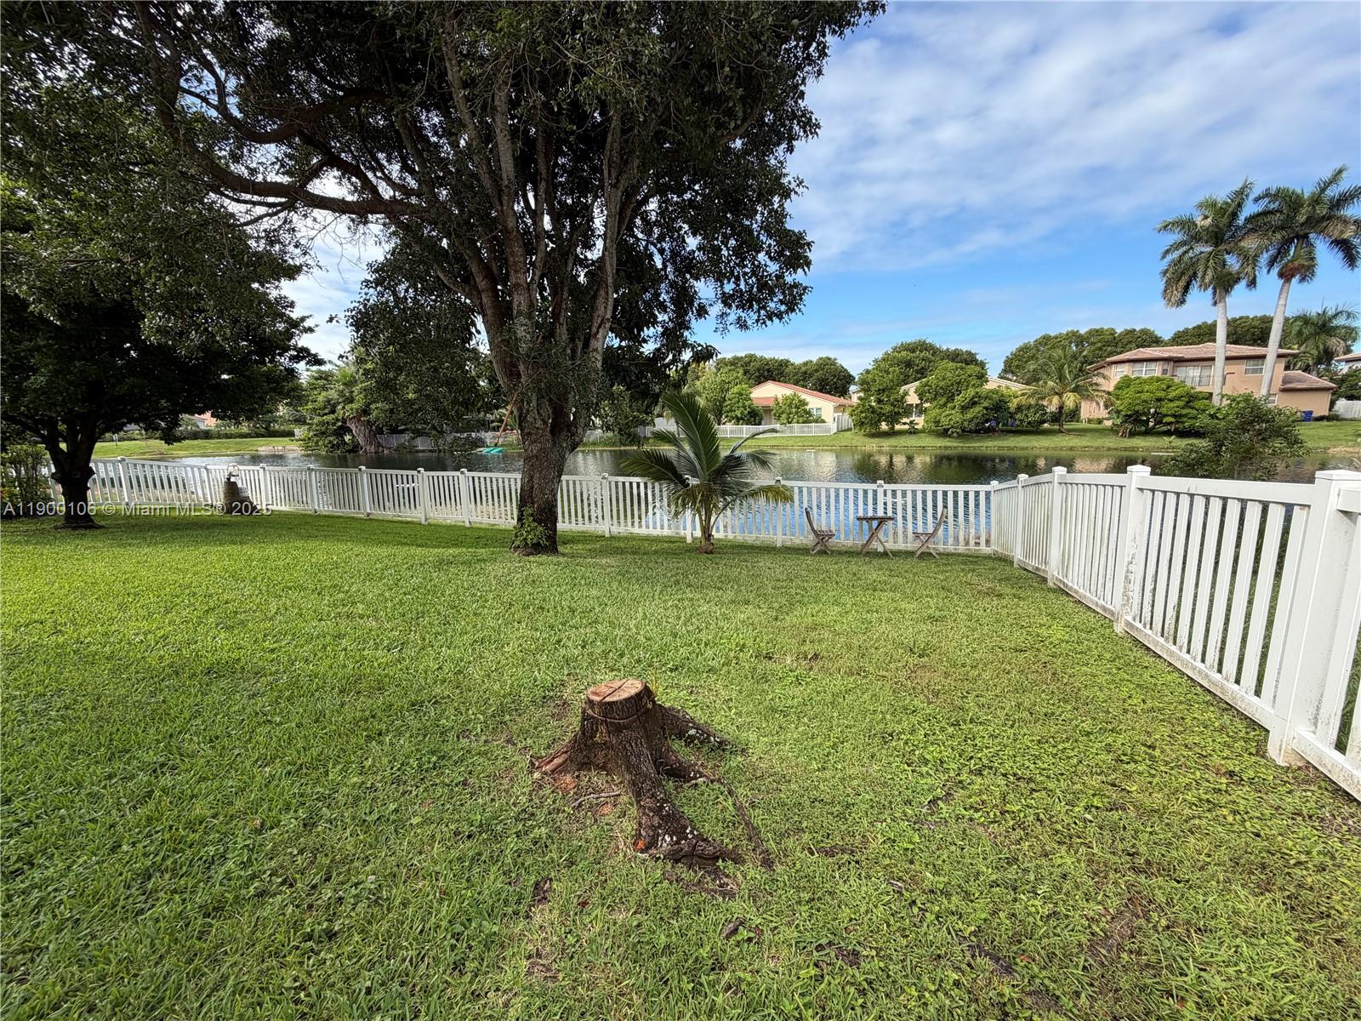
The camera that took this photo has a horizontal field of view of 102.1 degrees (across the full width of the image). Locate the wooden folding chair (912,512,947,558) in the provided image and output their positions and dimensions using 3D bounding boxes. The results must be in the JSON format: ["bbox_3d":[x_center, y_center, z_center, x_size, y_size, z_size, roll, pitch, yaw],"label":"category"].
[{"bbox_3d":[4.318,0.379,9.535,0.550,0.810,0.430,2,10,19],"label":"wooden folding chair"}]

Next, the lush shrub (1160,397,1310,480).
[{"bbox_3d":[9.196,-0.737,9.200,1.550,2.300,1.500,8,13,44],"label":"lush shrub"}]

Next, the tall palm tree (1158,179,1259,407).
[{"bbox_3d":[40.010,-14.746,41.720,5.700,16.000,5.700,7,13,44],"label":"tall palm tree"}]

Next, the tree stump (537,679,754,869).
[{"bbox_3d":[-0.185,0.992,2.254,0.950,0.390,0.840,-1,9,0],"label":"tree stump"}]

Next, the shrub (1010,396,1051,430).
[{"bbox_3d":[29.064,-8.075,45.800,2.900,2.500,2.800,4,11,30],"label":"shrub"}]

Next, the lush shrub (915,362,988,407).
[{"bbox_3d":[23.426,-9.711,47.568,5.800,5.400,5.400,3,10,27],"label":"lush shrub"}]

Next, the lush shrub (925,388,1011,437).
[{"bbox_3d":[27.220,-9.291,52.000,6.900,4.500,5.500,4,11,27],"label":"lush shrub"}]

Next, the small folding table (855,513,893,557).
[{"bbox_3d":[3.365,0.433,9.545,0.590,0.690,0.600,2,10,19],"label":"small folding table"}]

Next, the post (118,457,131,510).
[{"bbox_3d":[-13.646,-0.649,13.494,0.130,1.290,0.130,3,10,23],"label":"post"}]

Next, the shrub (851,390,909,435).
[{"bbox_3d":[19.453,-9.648,54.000,5.100,4.300,4.600,2,10,19],"label":"shrub"}]

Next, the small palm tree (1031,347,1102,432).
[{"bbox_3d":[34.565,-10.805,49.500,5.000,7.200,4.800,5,11,34],"label":"small palm tree"}]

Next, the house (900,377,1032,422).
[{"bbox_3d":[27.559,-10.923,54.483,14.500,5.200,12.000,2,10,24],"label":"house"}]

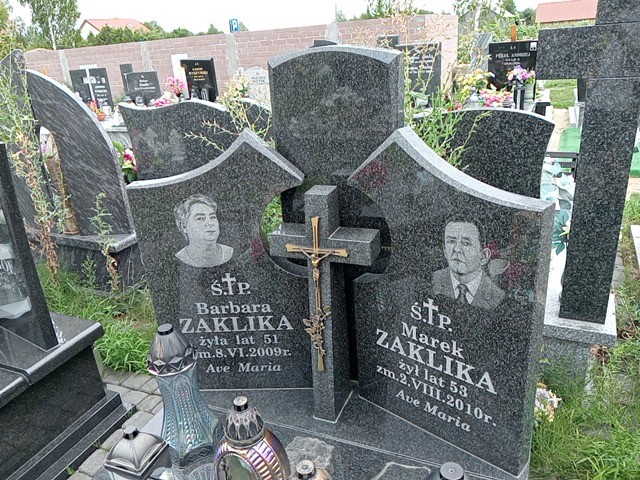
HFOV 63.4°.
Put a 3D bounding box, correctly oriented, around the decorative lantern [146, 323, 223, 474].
[{"bbox_3d":[-0.385,0.412,1.426,0.169,0.396,0.162,-12,23,-18],"label":"decorative lantern"}]

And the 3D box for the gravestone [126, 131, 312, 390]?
[{"bbox_3d":[-0.277,0.093,1.593,0.511,0.846,0.066,-2,22,6],"label":"gravestone"}]

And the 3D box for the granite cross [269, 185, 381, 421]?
[{"bbox_3d":[0.018,0.197,1.488,0.300,0.685,0.146,5,24,24],"label":"granite cross"}]

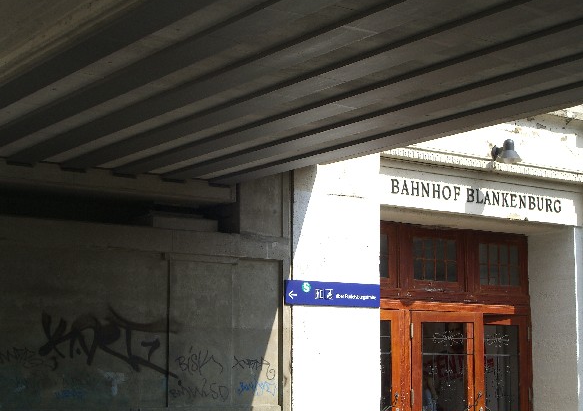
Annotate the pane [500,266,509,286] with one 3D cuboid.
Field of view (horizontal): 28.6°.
[{"bbox_3d":[2.424,0.797,13.030,0.127,0.220,0.020,6,-10,-36],"label":"pane"}]

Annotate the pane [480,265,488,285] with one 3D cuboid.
[{"bbox_3d":[2.164,0.785,12.838,0.127,0.218,0.020,6,-10,-36],"label":"pane"}]

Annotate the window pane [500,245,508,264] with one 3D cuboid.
[{"bbox_3d":[2.431,0.559,13.067,0.127,0.208,0.020,6,-10,-36],"label":"window pane"}]

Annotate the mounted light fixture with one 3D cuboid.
[{"bbox_3d":[2.226,-0.566,11.846,0.265,0.232,0.335,6,-10,-36],"label":"mounted light fixture"}]

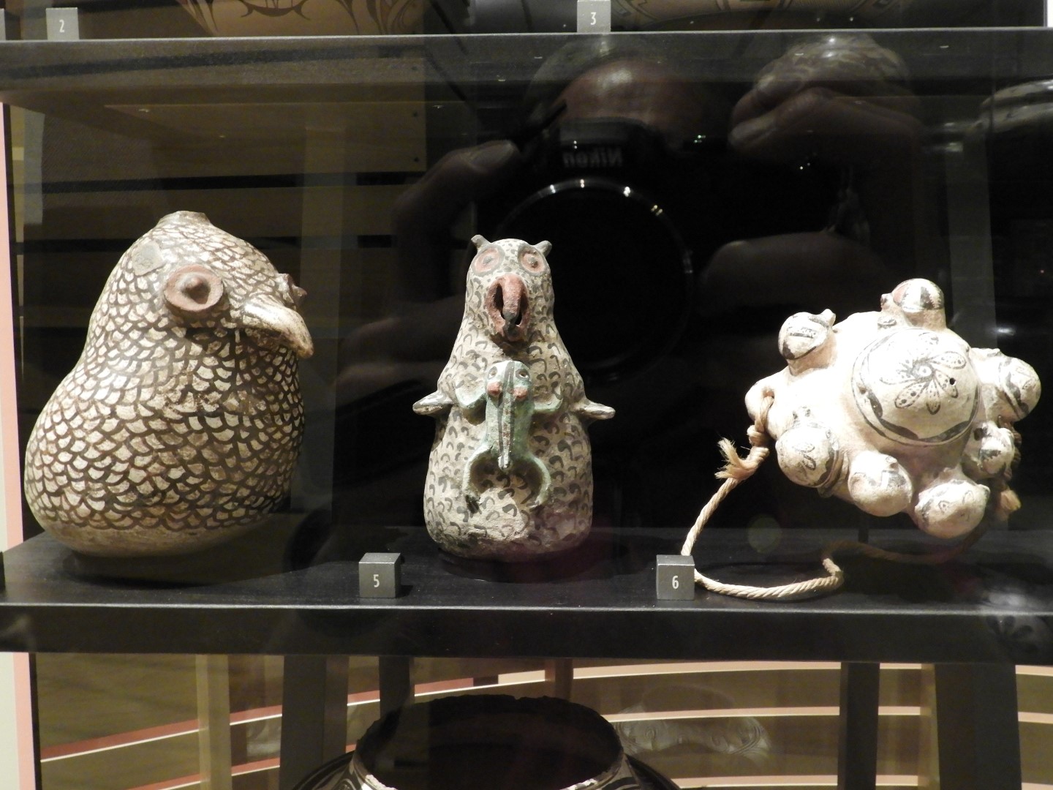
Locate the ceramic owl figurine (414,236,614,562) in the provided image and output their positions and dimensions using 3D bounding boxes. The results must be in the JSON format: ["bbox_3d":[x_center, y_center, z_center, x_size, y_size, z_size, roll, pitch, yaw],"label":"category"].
[{"bbox_3d":[-0.008,0.002,0.654,0.123,0.195,0.114,0,7,0],"label":"ceramic owl figurine"}]

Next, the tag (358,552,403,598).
[{"bbox_3d":[-0.083,0.103,0.608,0.020,0.020,0.020,0,7,3],"label":"tag"}]

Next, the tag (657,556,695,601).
[{"bbox_3d":[0.084,0.103,0.601,0.020,0.020,0.020,0,7,5],"label":"tag"}]

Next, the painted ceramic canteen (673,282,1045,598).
[{"bbox_3d":[0.207,0.018,0.649,0.227,0.175,0.136,0,7,2],"label":"painted ceramic canteen"}]

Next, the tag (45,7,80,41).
[{"bbox_3d":[-0.287,-0.231,0.670,0.020,0.020,0.020,0,7,4],"label":"tag"}]

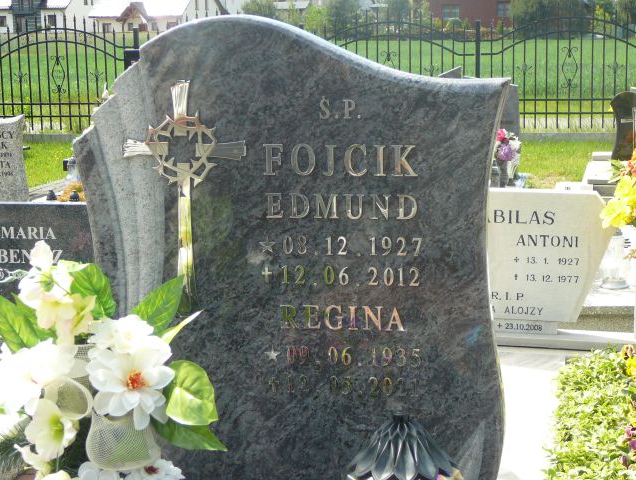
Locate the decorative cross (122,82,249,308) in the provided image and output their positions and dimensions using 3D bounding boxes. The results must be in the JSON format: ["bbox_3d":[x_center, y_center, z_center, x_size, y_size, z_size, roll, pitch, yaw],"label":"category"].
[{"bbox_3d":[-0.226,-0.071,2.244,0.218,0.400,0.020,1,10,11],"label":"decorative cross"}]

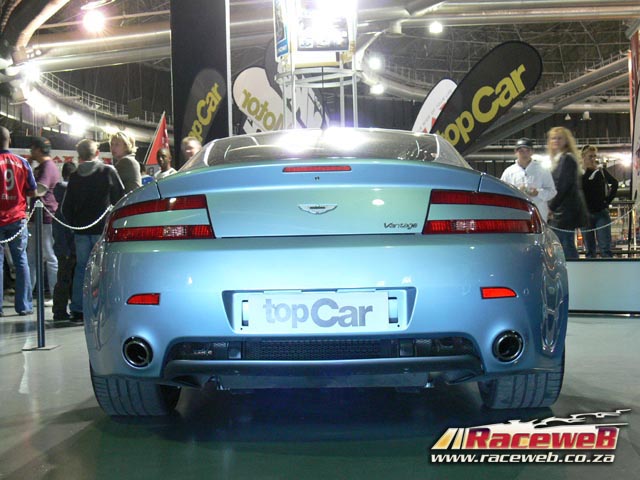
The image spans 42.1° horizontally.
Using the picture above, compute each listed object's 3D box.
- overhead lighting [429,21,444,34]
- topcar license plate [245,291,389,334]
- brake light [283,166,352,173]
[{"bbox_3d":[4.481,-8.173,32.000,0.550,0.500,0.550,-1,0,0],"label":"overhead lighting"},{"bbox_3d":[-0.006,0.231,2.630,0.450,0.125,0.018,-1,0,3],"label":"topcar license plate"},{"bbox_3d":[-0.008,-0.225,2.660,0.222,0.021,0.030,-1,0,2],"label":"brake light"}]

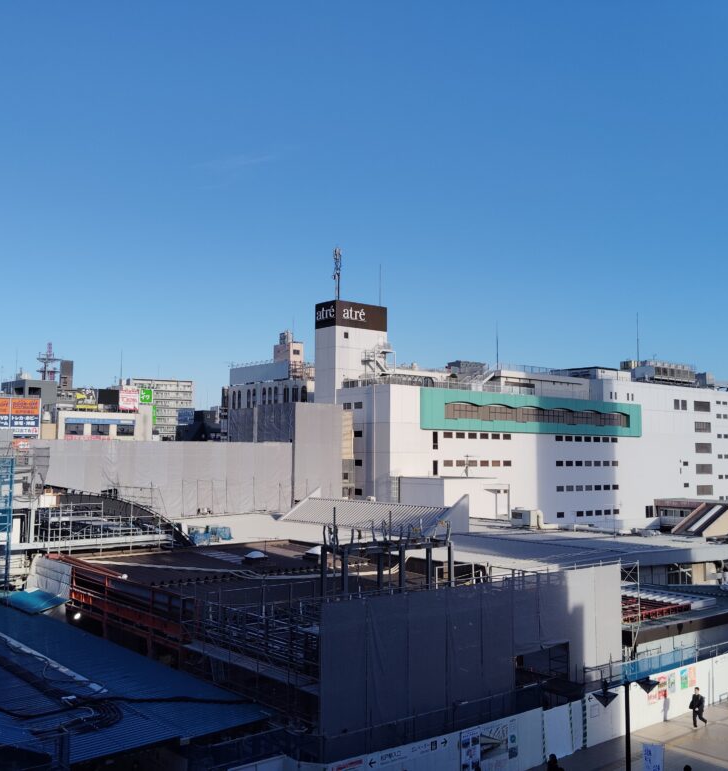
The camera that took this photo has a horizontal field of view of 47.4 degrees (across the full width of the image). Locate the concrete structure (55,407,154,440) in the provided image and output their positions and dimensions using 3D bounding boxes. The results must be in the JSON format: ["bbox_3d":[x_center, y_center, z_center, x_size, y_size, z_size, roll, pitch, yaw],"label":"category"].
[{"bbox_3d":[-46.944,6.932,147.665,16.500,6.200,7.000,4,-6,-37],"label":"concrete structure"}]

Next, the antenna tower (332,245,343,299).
[{"bbox_3d":[-4.019,-16.909,125.794,1.300,8.200,1.300,4,-6,-37],"label":"antenna tower"}]

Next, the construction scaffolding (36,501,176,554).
[{"bbox_3d":[-15.570,8.571,50.073,8.300,3.100,1.600,4,-6,-37],"label":"construction scaffolding"}]

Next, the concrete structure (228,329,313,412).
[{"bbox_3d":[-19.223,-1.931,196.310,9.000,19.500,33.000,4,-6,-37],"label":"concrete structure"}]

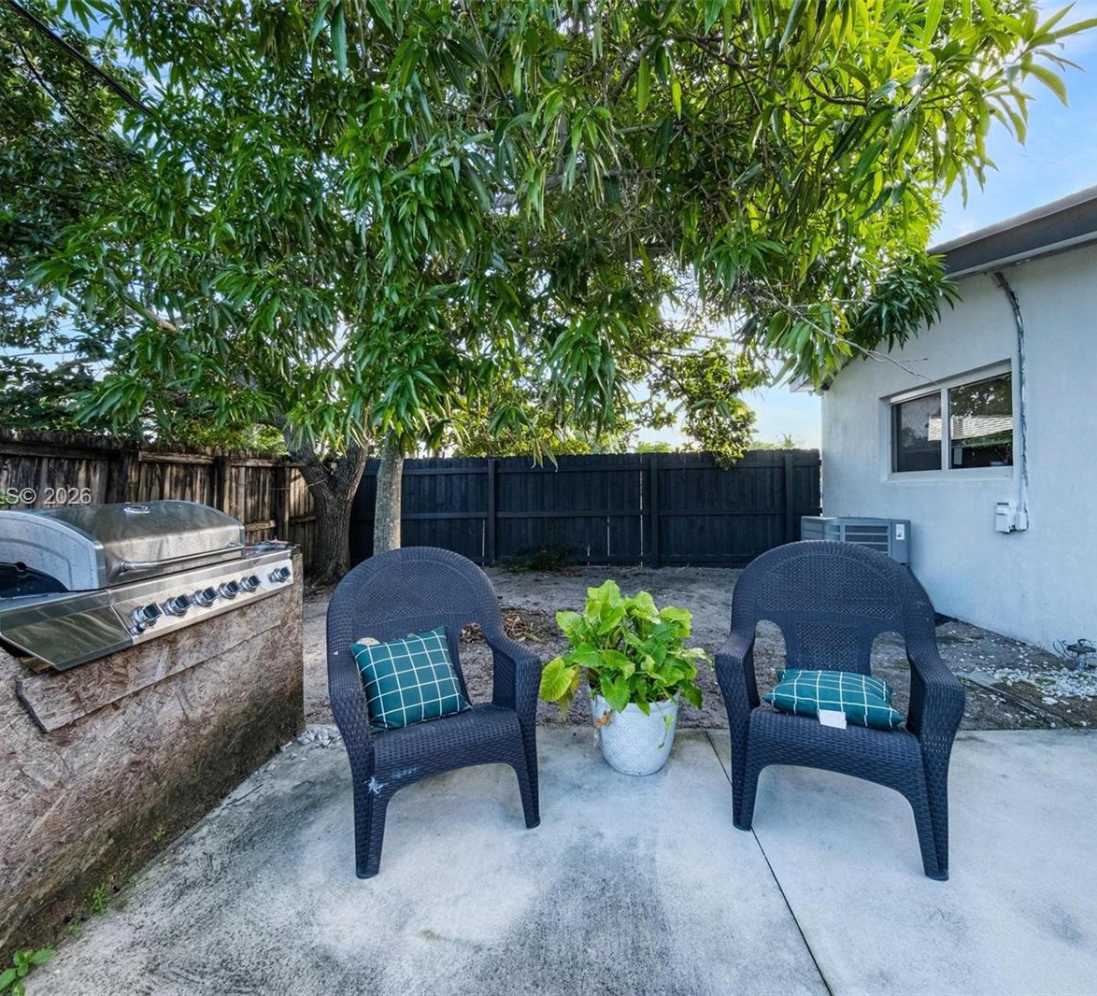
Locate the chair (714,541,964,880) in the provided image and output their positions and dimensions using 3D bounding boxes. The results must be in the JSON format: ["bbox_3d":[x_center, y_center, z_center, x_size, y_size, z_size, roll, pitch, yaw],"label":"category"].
[{"bbox_3d":[1.020,0.658,1.858,0.690,0.925,0.660,0,0,25],"label":"chair"}]

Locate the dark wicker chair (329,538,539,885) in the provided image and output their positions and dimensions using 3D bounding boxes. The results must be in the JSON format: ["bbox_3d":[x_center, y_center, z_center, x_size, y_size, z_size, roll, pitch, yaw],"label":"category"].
[{"bbox_3d":[-0.447,0.663,1.858,0.690,0.915,0.660,0,0,-25],"label":"dark wicker chair"}]

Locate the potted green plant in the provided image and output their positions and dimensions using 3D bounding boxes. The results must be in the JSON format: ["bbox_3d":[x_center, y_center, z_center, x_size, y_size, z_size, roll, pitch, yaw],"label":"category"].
[{"bbox_3d":[0.318,0.735,2.100,0.680,0.770,0.620,0,0,0],"label":"potted green plant"}]

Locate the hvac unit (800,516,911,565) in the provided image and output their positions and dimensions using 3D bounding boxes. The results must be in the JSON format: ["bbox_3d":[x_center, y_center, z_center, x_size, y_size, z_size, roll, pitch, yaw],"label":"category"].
[{"bbox_3d":[3.338,0.452,5.477,0.780,0.460,0.720,0,0,6],"label":"hvac unit"}]

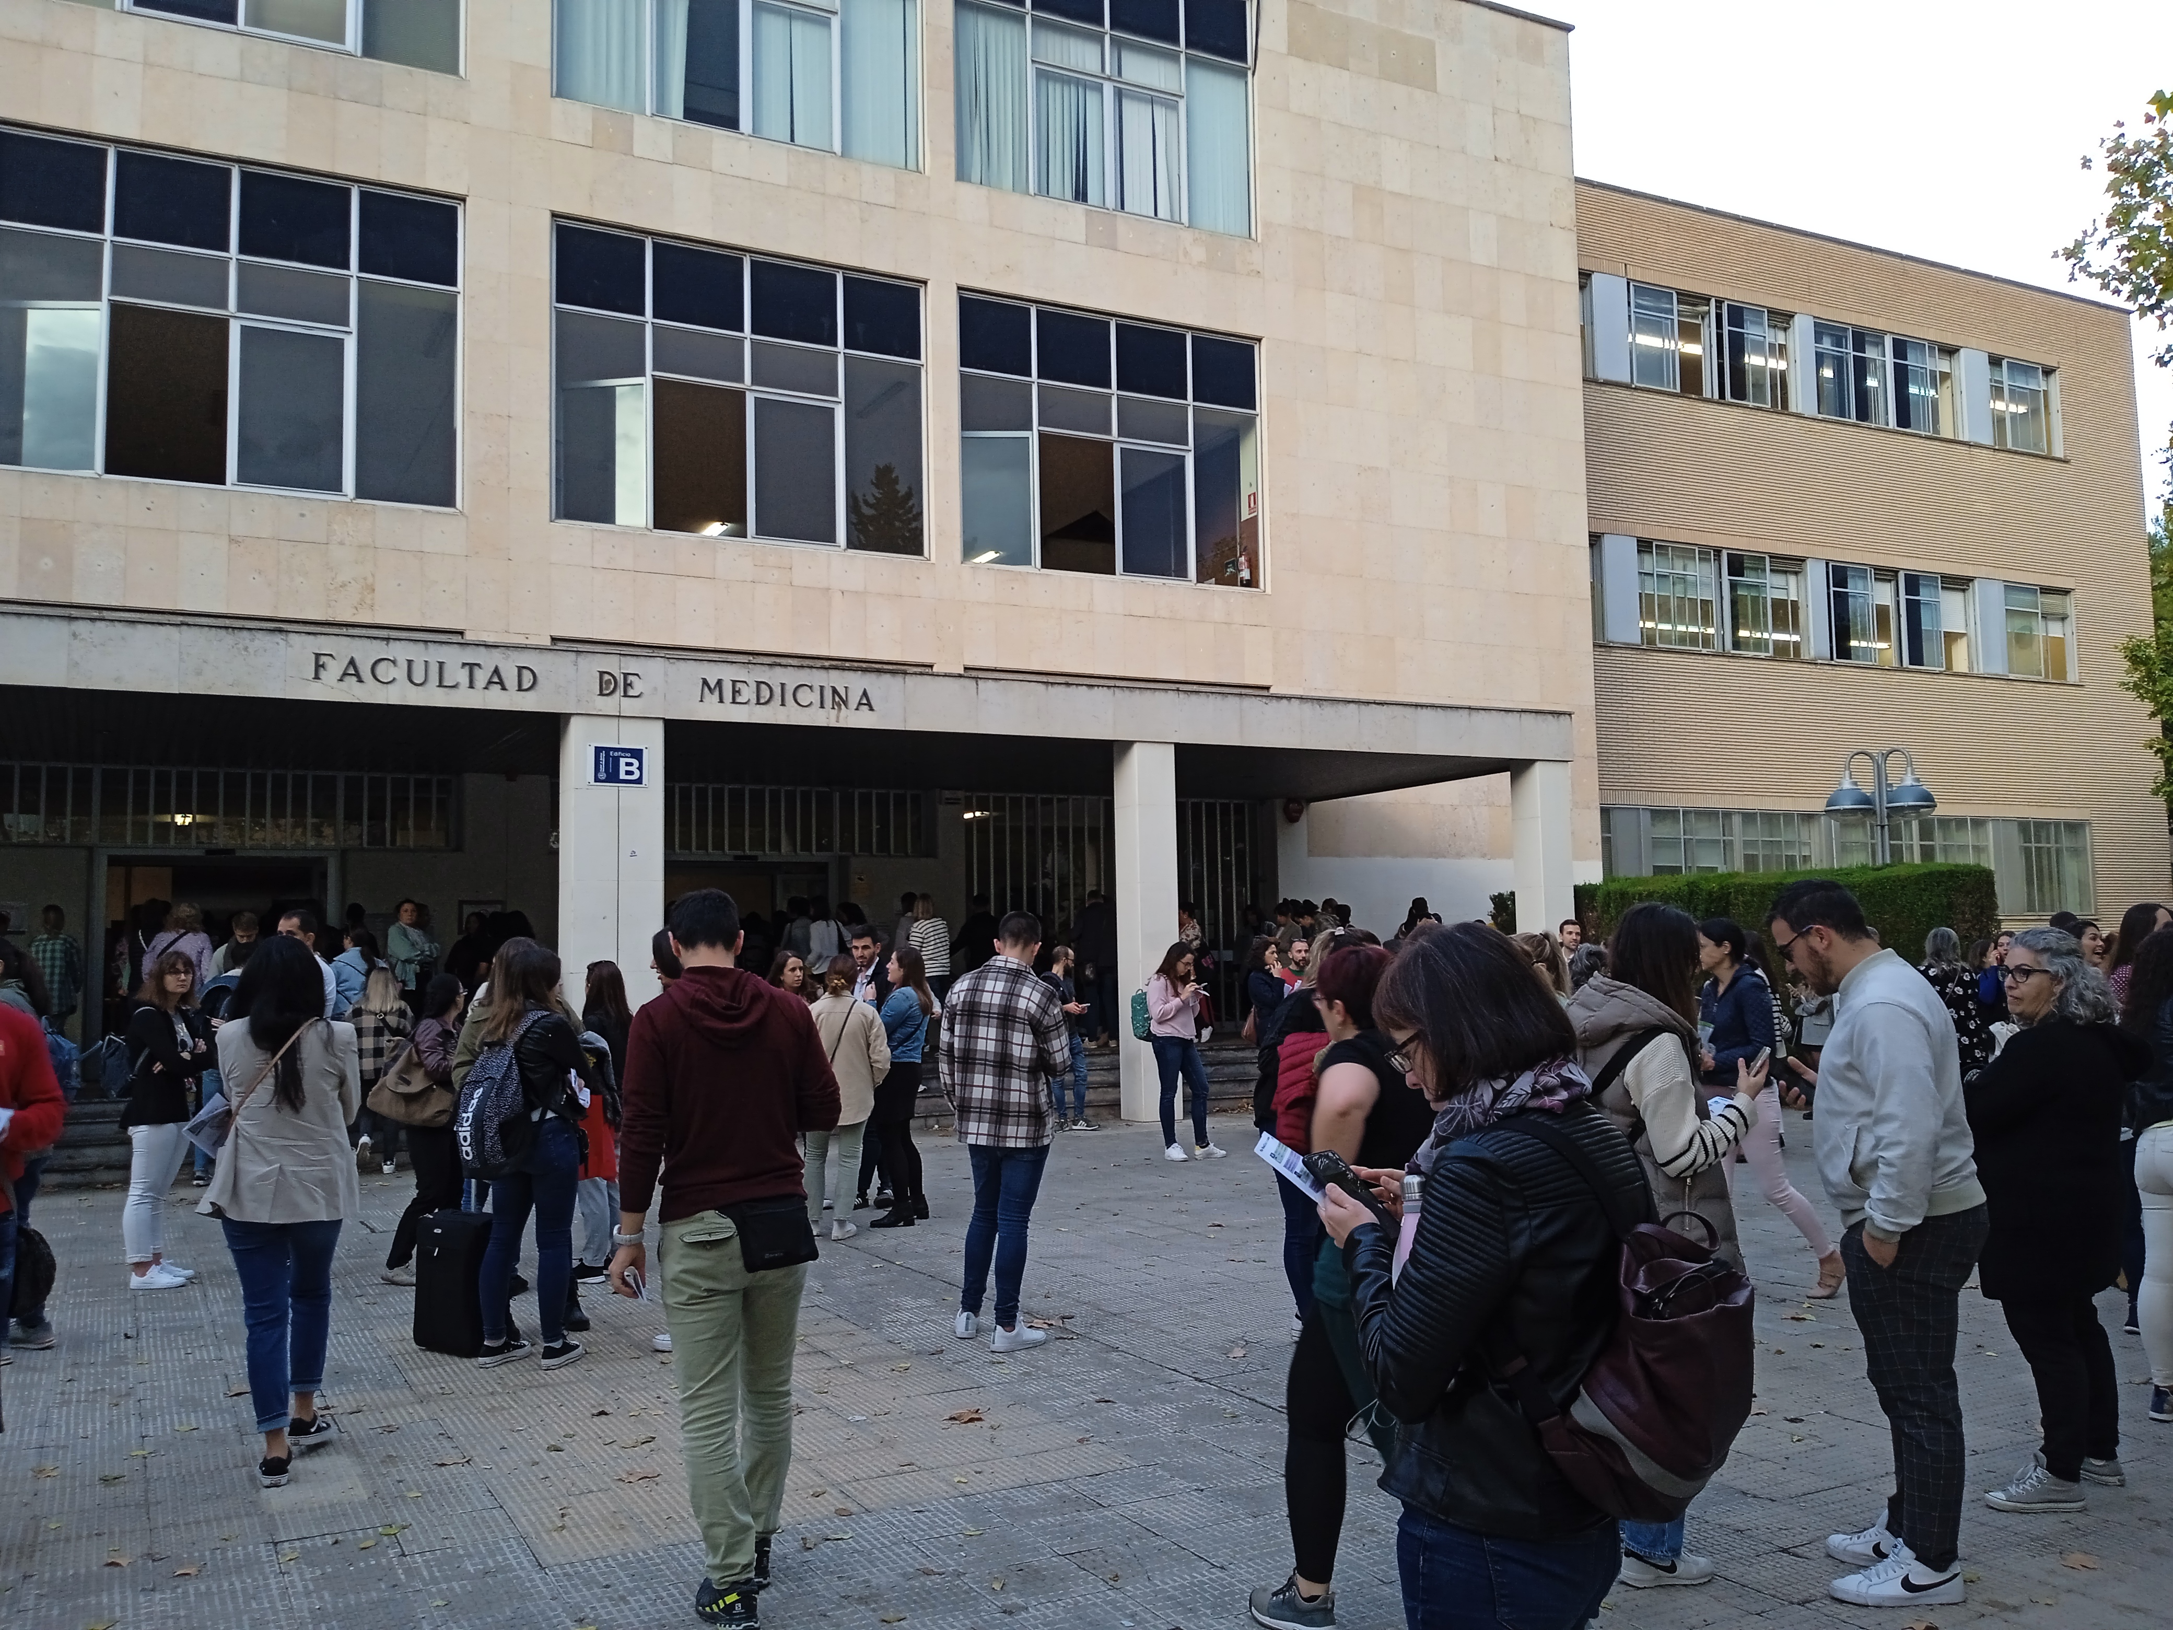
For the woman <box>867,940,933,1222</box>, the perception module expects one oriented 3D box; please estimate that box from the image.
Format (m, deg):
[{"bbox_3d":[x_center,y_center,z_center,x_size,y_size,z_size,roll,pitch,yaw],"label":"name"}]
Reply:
[{"bbox_3d":[-1.131,1.642,10.794,0.370,1.664,0.430,-2,-4,9],"label":"woman"}]

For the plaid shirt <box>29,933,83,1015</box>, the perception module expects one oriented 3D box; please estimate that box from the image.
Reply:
[{"bbox_3d":[-9.344,1.444,15.900,0.480,0.740,0.280,2,-6,-28],"label":"plaid shirt"}]

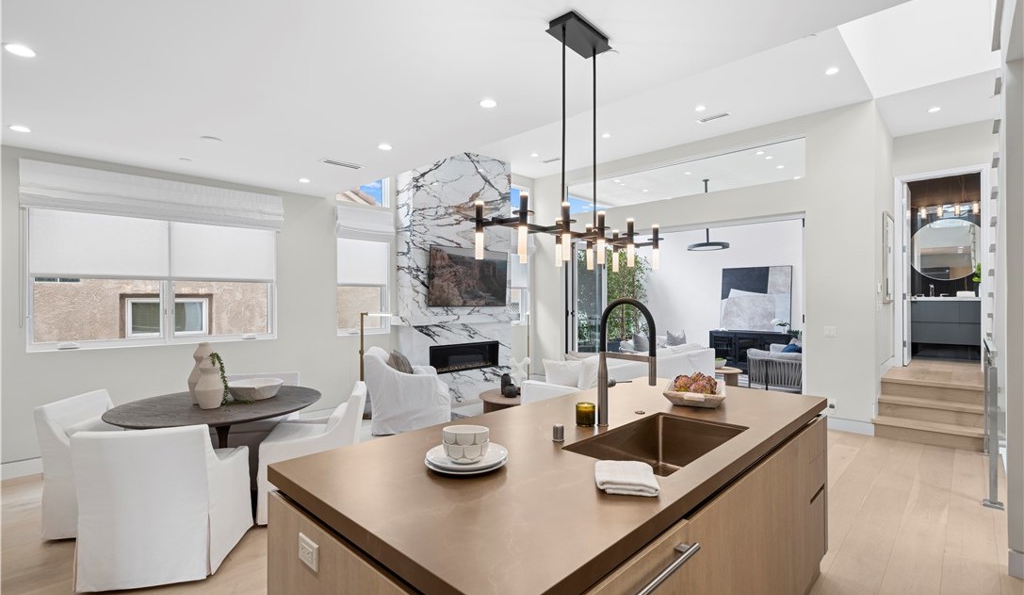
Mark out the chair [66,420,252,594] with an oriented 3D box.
[{"bbox_3d":[-1.917,1.065,2.581,0.610,0.810,0.580,0,0,-10],"label":"chair"}]

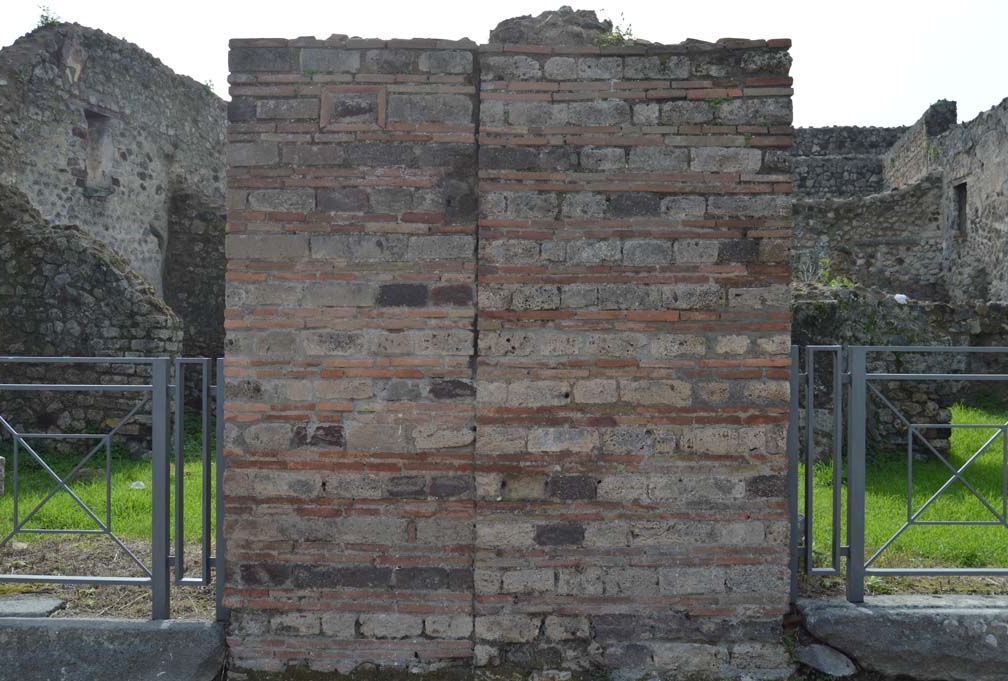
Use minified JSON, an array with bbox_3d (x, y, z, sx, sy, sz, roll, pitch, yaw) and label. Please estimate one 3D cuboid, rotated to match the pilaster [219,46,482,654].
[{"bbox_3d":[-0.656,0.063,4.405,1.090,2.750,0.450,0,1,0],"label":"pilaster"}]

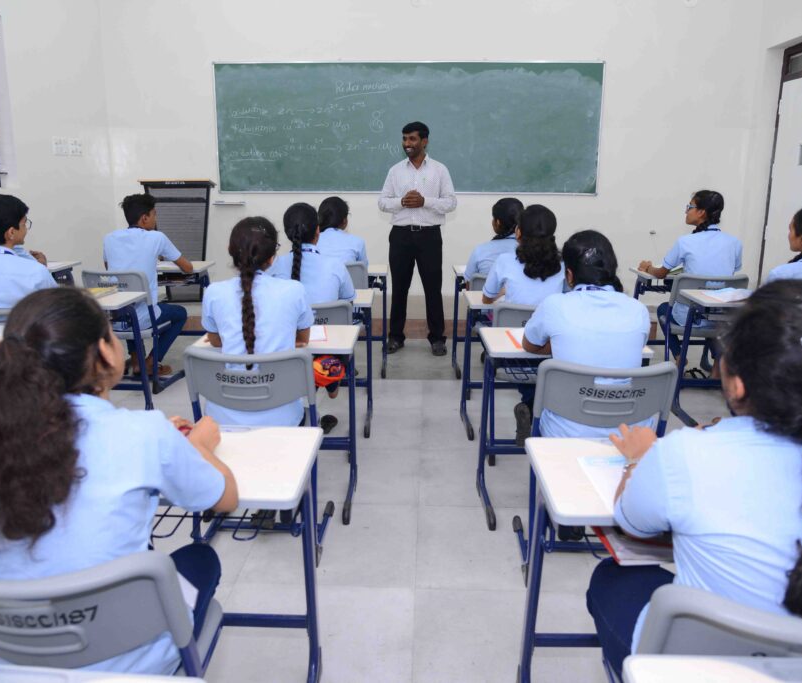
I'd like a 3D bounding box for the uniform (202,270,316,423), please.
[{"bbox_3d":[-0.492,0.051,2.386,0.410,0.580,0.320,1,13,4],"label":"uniform"}]

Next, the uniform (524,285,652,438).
[{"bbox_3d":[0.598,0.075,2.299,0.440,0.580,0.340,0,13,0],"label":"uniform"}]

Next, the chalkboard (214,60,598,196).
[{"bbox_3d":[0.057,-2.071,6.659,3.740,1.220,0.050,1,13,2],"label":"chalkboard"}]

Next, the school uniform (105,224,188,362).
[{"bbox_3d":[-1.611,-0.297,4.519,0.430,0.910,0.560,3,13,12],"label":"school uniform"}]

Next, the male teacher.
[{"bbox_3d":[0.129,-0.785,5.322,0.580,1.760,0.360,1,13,4],"label":"male teacher"}]

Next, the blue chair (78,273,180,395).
[{"bbox_3d":[-1.643,-0.073,4.350,0.430,0.810,0.580,2,13,7],"label":"blue chair"}]

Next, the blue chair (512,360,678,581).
[{"bbox_3d":[0.634,0.389,2.353,0.450,0.770,0.500,2,13,7],"label":"blue chair"}]

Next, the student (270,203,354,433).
[{"bbox_3d":[-0.456,-0.084,3.420,0.470,1.200,0.620,1,13,5],"label":"student"}]

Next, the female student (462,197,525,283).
[{"bbox_3d":[0.598,-0.277,4.332,0.460,1.230,0.740,-1,13,-4],"label":"female student"}]

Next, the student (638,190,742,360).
[{"bbox_3d":[1.818,-0.293,4.349,0.520,1.260,0.780,-1,13,-4],"label":"student"}]

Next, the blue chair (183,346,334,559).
[{"bbox_3d":[-0.494,0.357,2.466,0.450,0.770,0.500,0,13,-1],"label":"blue chair"}]

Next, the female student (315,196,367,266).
[{"bbox_3d":[-0.432,-0.363,4.682,0.450,1.230,0.720,2,13,6],"label":"female student"}]

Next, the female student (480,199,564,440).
[{"bbox_3d":[0.653,-0.068,3.377,0.480,1.200,0.620,0,13,-3],"label":"female student"}]

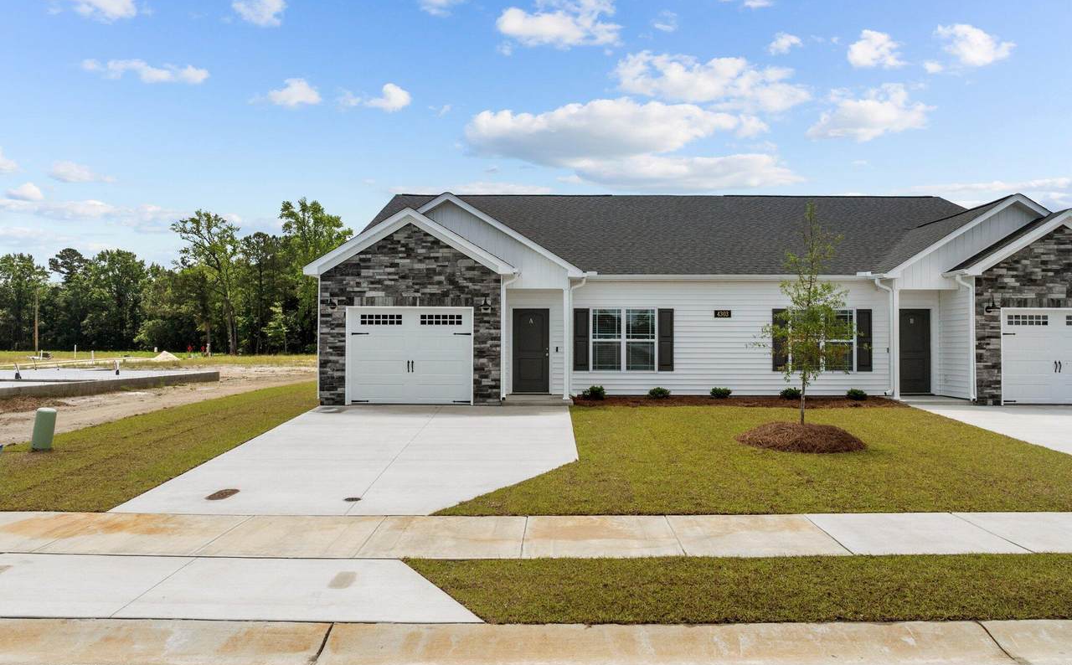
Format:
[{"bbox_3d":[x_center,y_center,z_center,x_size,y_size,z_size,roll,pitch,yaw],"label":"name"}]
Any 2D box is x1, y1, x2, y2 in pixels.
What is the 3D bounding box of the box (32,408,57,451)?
[{"bbox_3d":[-7.664,1.516,11.580,0.270,0.640,0.270,6,-5,0],"label":"box"}]

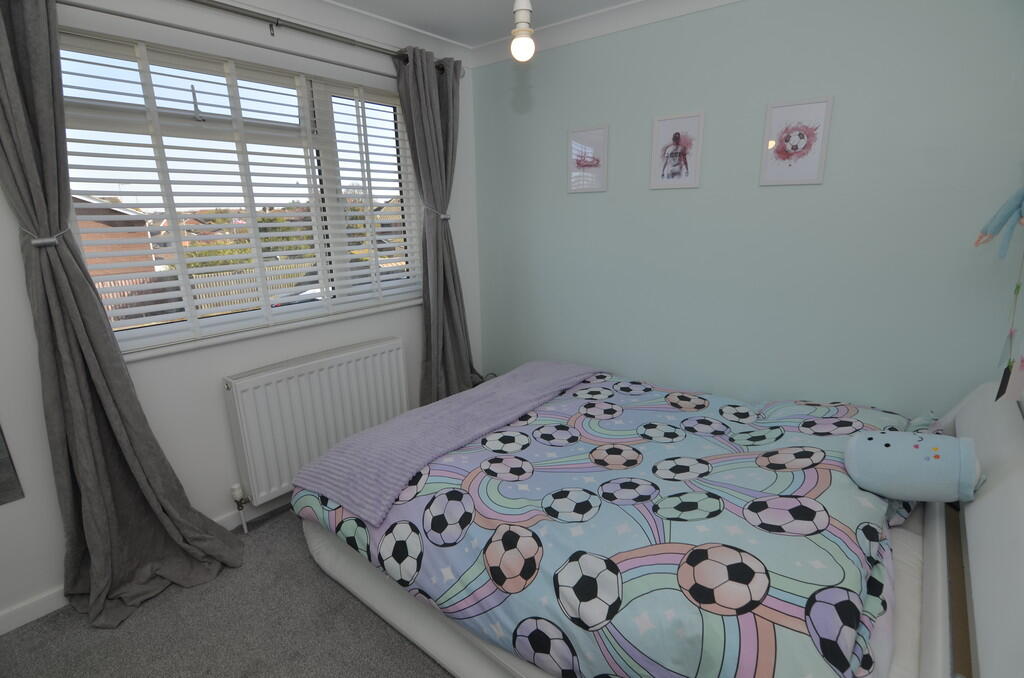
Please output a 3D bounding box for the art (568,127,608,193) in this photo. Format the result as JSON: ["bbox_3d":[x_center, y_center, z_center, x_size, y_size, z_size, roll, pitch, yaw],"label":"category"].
[{"bbox_3d":[0.409,-0.948,2.426,0.233,0.322,0.018,10,19,35],"label":"art"}]

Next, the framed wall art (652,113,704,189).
[{"bbox_3d":[0.782,-0.883,2.158,0.233,0.322,0.018,10,19,35],"label":"framed wall art"}]

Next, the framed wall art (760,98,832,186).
[{"bbox_3d":[1.172,-0.805,1.880,0.233,0.322,0.018,10,19,35],"label":"framed wall art"}]

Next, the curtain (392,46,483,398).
[{"bbox_3d":[-0.392,-0.431,2.696,0.180,2.237,0.490,12,20,40],"label":"curtain"}]

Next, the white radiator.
[{"bbox_3d":[-0.924,0.376,2.326,0.106,0.589,0.849,12,20,40],"label":"white radiator"}]

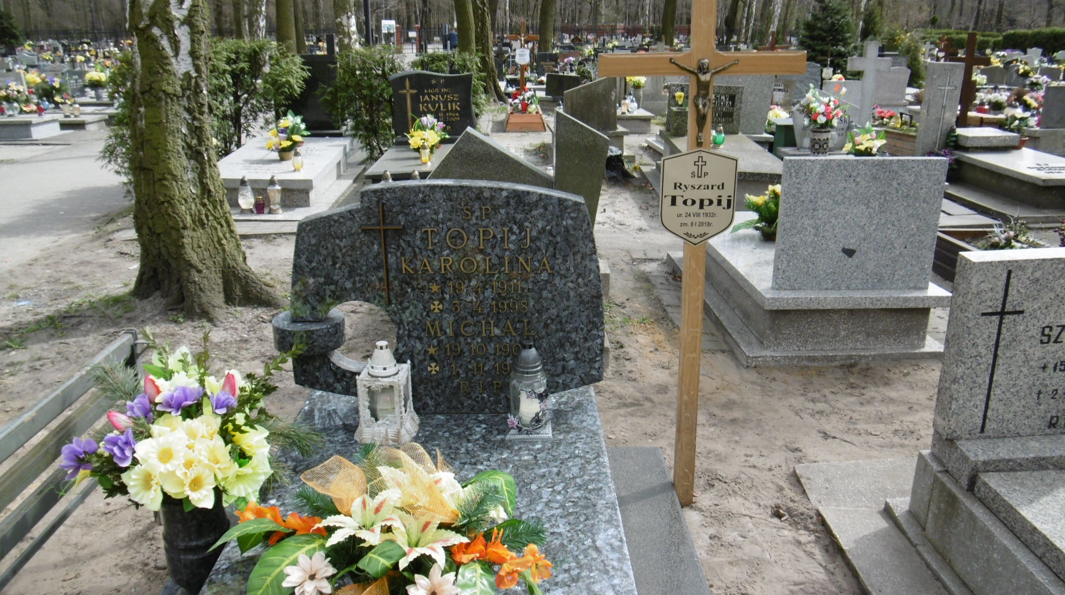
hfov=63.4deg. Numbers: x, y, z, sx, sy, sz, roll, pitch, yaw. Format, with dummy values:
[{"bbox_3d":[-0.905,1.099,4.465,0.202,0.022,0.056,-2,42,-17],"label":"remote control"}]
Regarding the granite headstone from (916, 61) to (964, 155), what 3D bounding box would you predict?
[{"bbox_3d":[4.194,-1.926,8.923,0.380,1.000,0.140,0,18,-1],"label":"granite headstone"}]

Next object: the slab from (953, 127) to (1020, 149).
[{"bbox_3d":[4.529,-1.618,8.703,0.550,0.110,0.500,0,18,-1],"label":"slab"}]

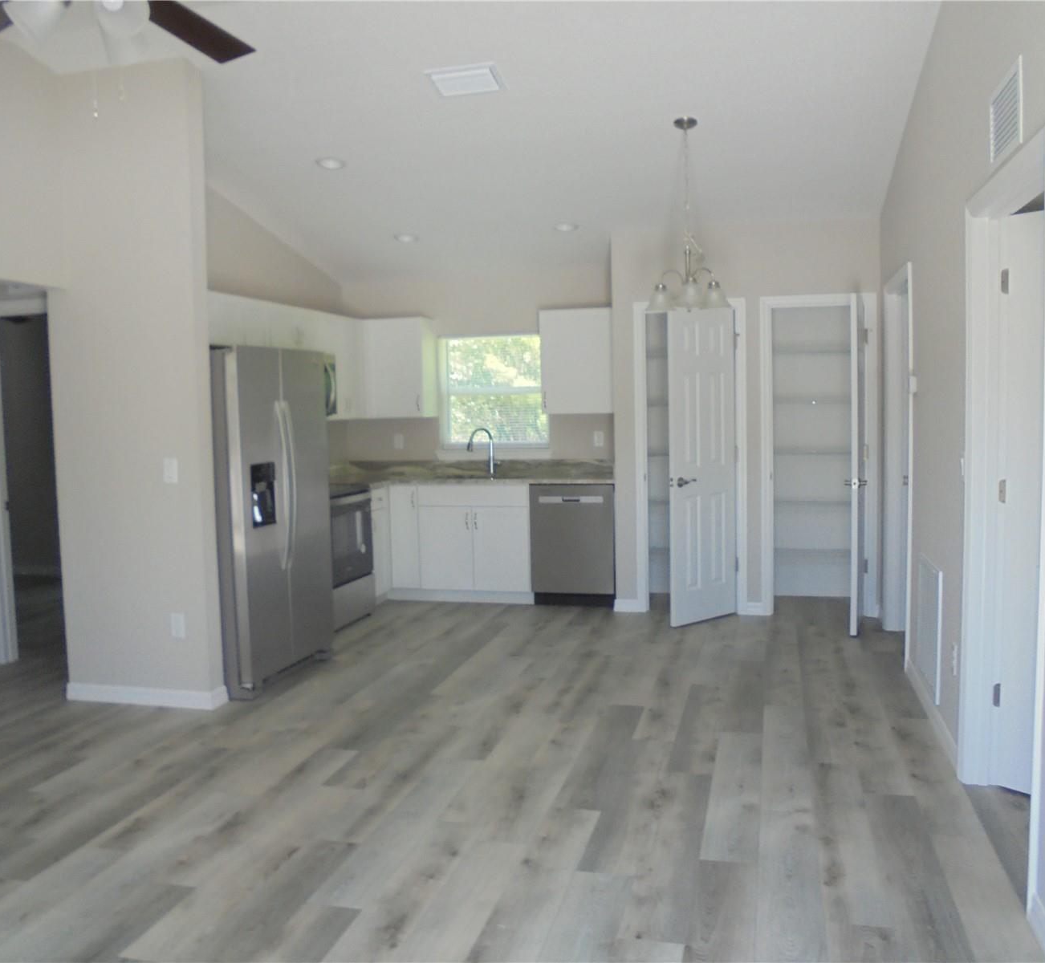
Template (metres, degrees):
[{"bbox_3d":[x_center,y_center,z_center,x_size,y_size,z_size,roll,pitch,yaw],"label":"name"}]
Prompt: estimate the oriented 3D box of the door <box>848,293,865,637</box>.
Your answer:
[{"bbox_3d":[2.078,-0.105,5.956,0.038,2.030,0.600,1,5,24],"label":"door"}]

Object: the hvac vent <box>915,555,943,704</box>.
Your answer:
[{"bbox_3d":[1.832,0.653,4.342,0.015,0.590,0.550,0,4,14],"label":"hvac vent"}]

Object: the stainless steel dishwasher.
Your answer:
[{"bbox_3d":[0.424,0.435,7.026,0.600,0.870,0.600,0,5,14],"label":"stainless steel dishwasher"}]

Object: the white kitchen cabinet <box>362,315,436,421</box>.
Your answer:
[{"bbox_3d":[-0.944,-0.877,7.497,0.490,0.757,0.330,0,4,14],"label":"white kitchen cabinet"}]

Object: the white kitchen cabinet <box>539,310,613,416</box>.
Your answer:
[{"bbox_3d":[0.431,-0.875,7.077,0.505,0.750,0.330,0,5,14],"label":"white kitchen cabinet"}]

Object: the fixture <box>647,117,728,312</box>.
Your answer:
[{"bbox_3d":[0.878,-1.395,5.093,0.445,1.000,0.445,0,5,14],"label":"fixture"}]

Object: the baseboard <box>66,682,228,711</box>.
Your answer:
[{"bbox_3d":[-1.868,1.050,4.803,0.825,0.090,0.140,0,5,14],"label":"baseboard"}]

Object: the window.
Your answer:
[{"bbox_3d":[-0.211,-0.689,7.496,0.850,0.850,0.100,0,5,14],"label":"window"}]

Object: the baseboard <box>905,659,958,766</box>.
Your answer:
[{"bbox_3d":[1.831,1.003,4.339,0.014,0.096,1.470,0,4,14],"label":"baseboard"}]

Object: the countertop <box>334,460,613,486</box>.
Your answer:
[{"bbox_3d":[-0.428,-0.061,7.134,2.300,0.145,0.895,0,4,14],"label":"countertop"}]

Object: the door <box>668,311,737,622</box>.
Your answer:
[{"bbox_3d":[1.167,-0.097,6.259,0.610,2.025,0.037,-4,5,-37],"label":"door"}]

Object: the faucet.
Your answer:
[{"bbox_3d":[-0.297,-0.226,7.247,0.220,0.370,0.070,-3,5,-23],"label":"faucet"}]

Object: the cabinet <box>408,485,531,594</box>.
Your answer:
[{"bbox_3d":[-0.289,0.390,7.205,0.880,0.780,0.600,0,5,14],"label":"cabinet"}]

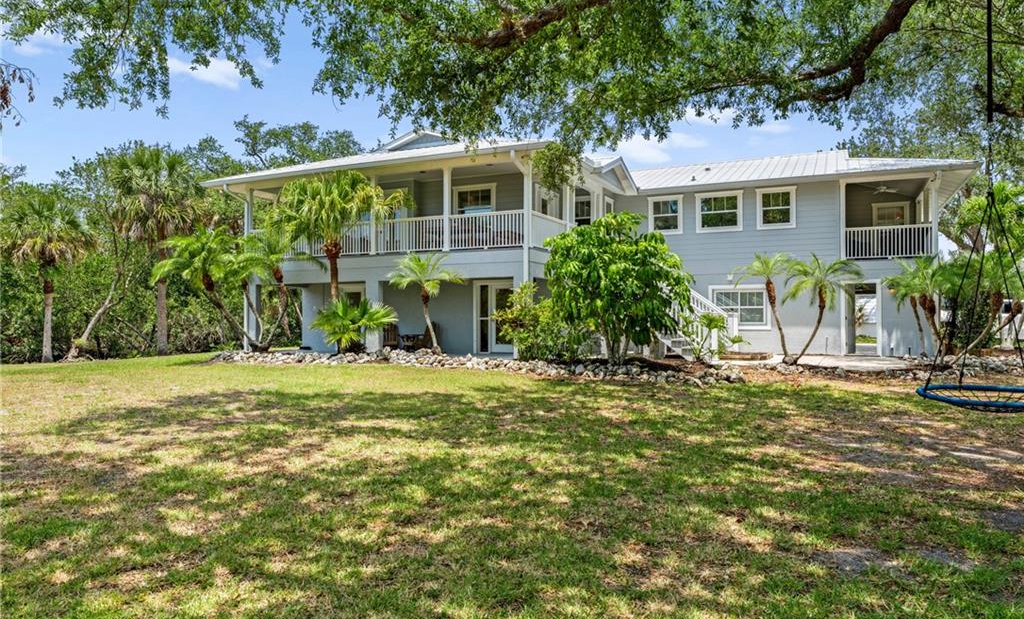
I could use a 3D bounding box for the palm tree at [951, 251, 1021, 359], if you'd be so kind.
[{"bbox_3d":[12.422,-0.092,18.600,1.950,2.850,1.900,0,-1,25],"label":"palm tree"}]

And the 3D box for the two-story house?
[{"bbox_3d":[3.510,-2.301,25.555,21.945,7.403,16.574,0,-1,25],"label":"two-story house"}]

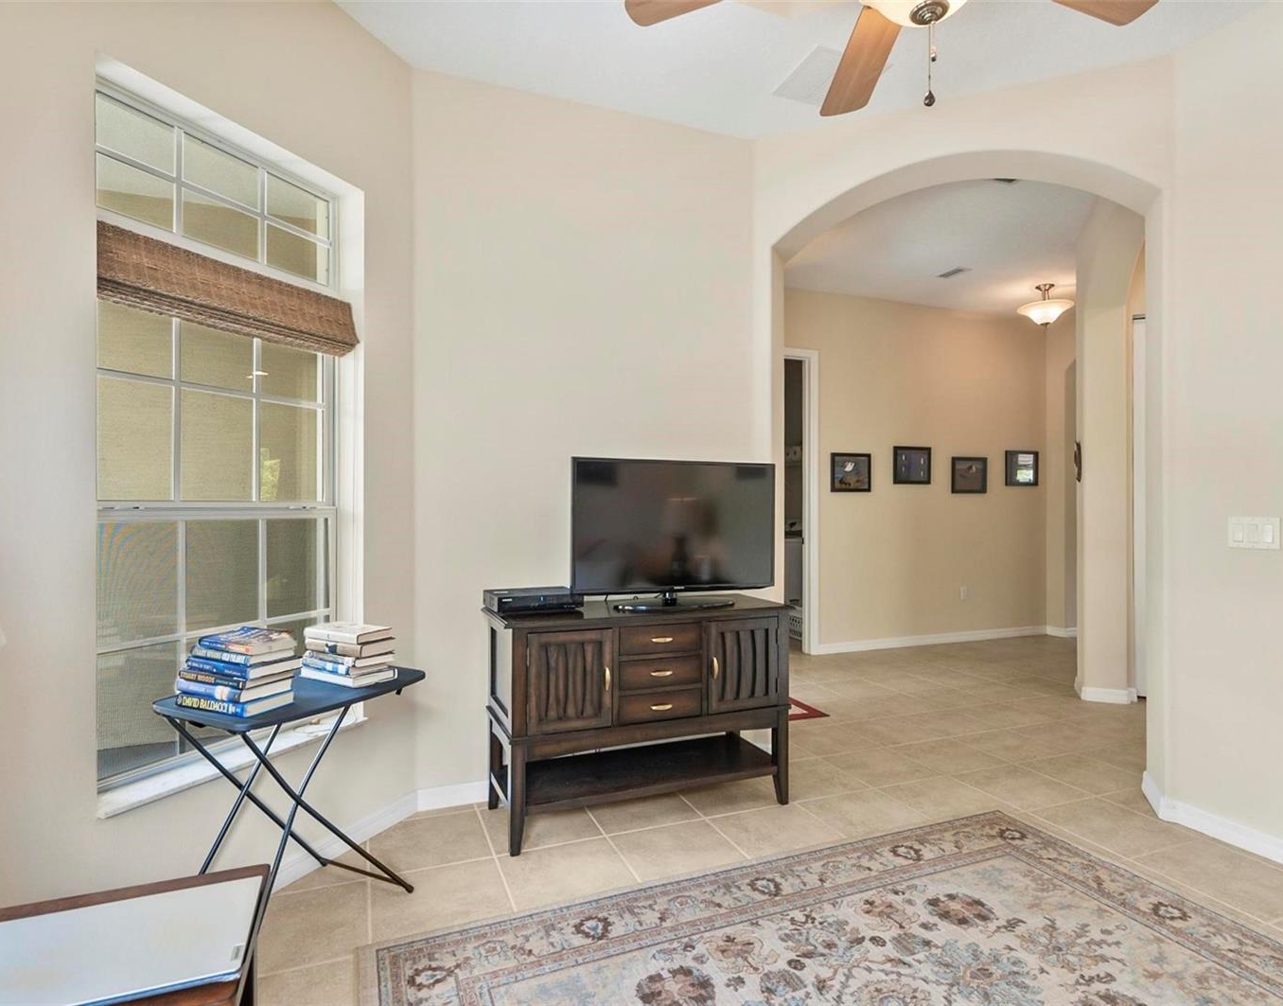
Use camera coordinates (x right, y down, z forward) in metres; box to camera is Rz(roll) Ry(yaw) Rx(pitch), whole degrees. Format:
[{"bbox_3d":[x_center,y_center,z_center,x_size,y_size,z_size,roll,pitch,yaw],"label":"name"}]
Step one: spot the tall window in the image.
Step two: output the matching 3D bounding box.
[{"bbox_3d":[-1.439,-0.194,2.308,0.070,2.050,0.910,-1,-1,25],"label":"tall window"}]

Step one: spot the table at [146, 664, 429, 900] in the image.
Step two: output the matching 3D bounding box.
[{"bbox_3d":[-1.046,0.909,2.018,0.430,0.695,0.660,-1,-1,25],"label":"table"}]

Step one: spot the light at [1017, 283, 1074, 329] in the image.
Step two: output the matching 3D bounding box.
[{"bbox_3d":[3.280,-1.592,5.450,0.400,0.350,0.400,0,-1,-20],"label":"light"}]

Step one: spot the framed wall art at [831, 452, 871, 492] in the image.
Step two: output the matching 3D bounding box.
[{"bbox_3d":[1.770,-0.256,5.660,0.410,0.325,0.025,0,-1,-20],"label":"framed wall art"}]

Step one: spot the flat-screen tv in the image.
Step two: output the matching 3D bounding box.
[{"bbox_3d":[0.159,0.129,2.869,0.940,0.615,0.200,0,-1,-20],"label":"flat-screen tv"}]

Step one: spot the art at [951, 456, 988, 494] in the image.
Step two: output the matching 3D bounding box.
[{"bbox_3d":[2.983,-0.249,6.108,0.410,0.325,0.025,0,-1,-20],"label":"art"}]

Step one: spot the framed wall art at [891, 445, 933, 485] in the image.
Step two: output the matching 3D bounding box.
[{"bbox_3d":[2.377,-0.328,5.885,0.410,0.325,0.025,0,-1,-20],"label":"framed wall art"}]

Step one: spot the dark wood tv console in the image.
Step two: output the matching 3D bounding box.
[{"bbox_3d":[-0.001,0.849,2.801,1.175,0.825,0.470,0,-1,-20],"label":"dark wood tv console"}]

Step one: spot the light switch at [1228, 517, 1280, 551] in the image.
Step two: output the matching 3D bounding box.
[{"bbox_3d":[2.243,0.112,2.462,0.012,0.113,0.160,0,-1,-20],"label":"light switch"}]

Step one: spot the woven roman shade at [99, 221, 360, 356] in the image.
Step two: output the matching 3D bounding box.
[{"bbox_3d":[-1.349,-0.690,2.277,0.090,0.220,0.910,-1,-1,25],"label":"woven roman shade"}]

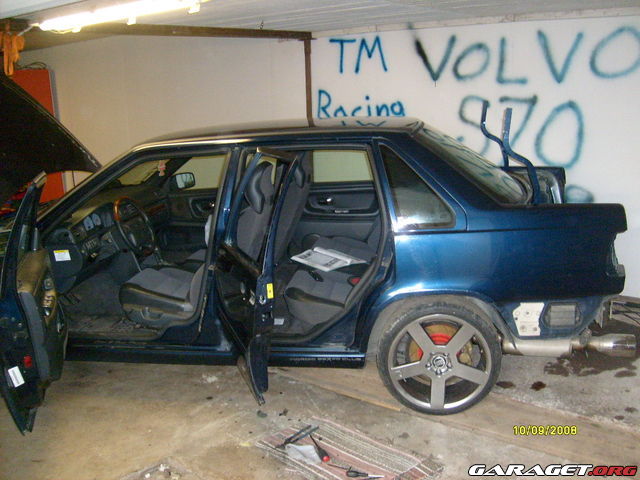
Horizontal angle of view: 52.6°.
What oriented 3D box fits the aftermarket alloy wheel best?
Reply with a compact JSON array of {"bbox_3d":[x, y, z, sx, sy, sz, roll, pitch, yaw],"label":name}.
[{"bbox_3d":[0.582,0.556,3.206,0.600,0.595,0.220,0,14,5],"label":"aftermarket alloy wheel"}]

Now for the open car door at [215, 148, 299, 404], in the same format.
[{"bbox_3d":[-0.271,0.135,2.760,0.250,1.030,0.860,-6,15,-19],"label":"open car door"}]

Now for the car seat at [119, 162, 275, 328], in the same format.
[{"bbox_3d":[-0.642,0.009,3.593,0.860,0.920,0.540,0,14,5],"label":"car seat"}]

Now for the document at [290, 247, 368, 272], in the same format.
[{"bbox_3d":[0.045,0.126,3.912,0.320,0.040,0.390,-13,18,-38],"label":"document"}]

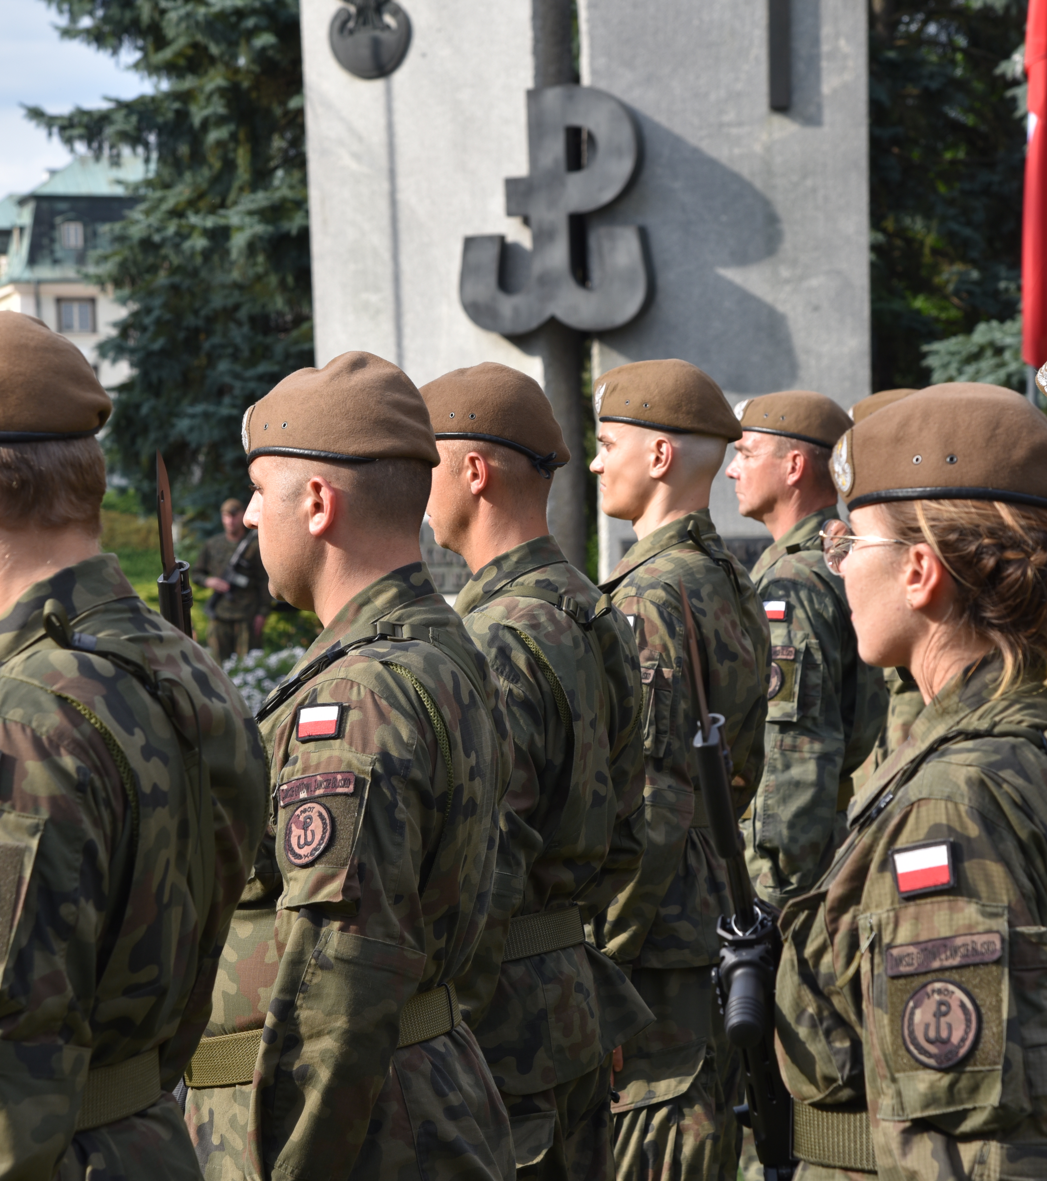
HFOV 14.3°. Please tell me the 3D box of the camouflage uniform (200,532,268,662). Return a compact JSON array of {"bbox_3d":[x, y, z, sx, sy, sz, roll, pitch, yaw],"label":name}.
[{"bbox_3d":[-2.169,0.310,31.319,0.600,1.500,0.380,-1,1,5],"label":"camouflage uniform"}]

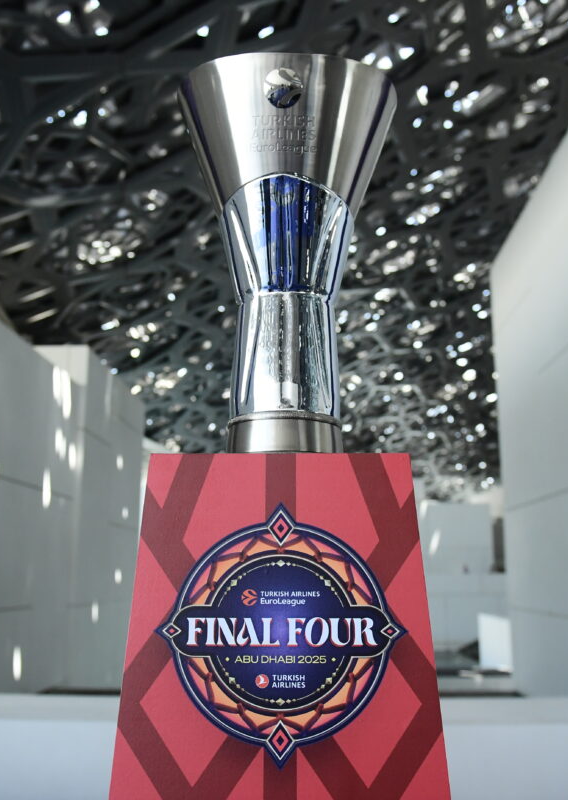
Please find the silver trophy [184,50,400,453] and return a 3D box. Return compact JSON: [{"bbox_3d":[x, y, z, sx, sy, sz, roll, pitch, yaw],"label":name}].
[{"bbox_3d":[0.004,-0.184,1.270,0.355,0.595,0.325,0,-13,1],"label":"silver trophy"}]

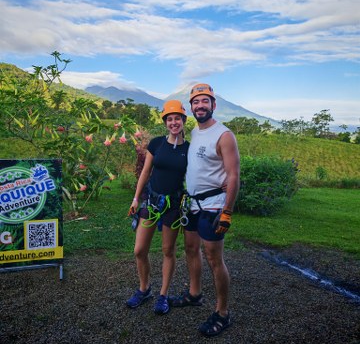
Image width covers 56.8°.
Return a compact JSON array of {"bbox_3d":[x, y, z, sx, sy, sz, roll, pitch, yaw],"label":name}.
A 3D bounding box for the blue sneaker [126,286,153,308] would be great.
[{"bbox_3d":[-0.352,1.093,2.930,0.260,0.105,0.100,-5,8,-43],"label":"blue sneaker"}]

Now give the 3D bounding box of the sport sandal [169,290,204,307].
[{"bbox_3d":[0.058,1.097,2.908,0.295,0.115,0.115,1,6,-4],"label":"sport sandal"}]

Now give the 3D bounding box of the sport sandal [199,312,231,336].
[{"bbox_3d":[0.270,1.140,2.534,0.280,0.105,0.110,-4,8,-37],"label":"sport sandal"}]

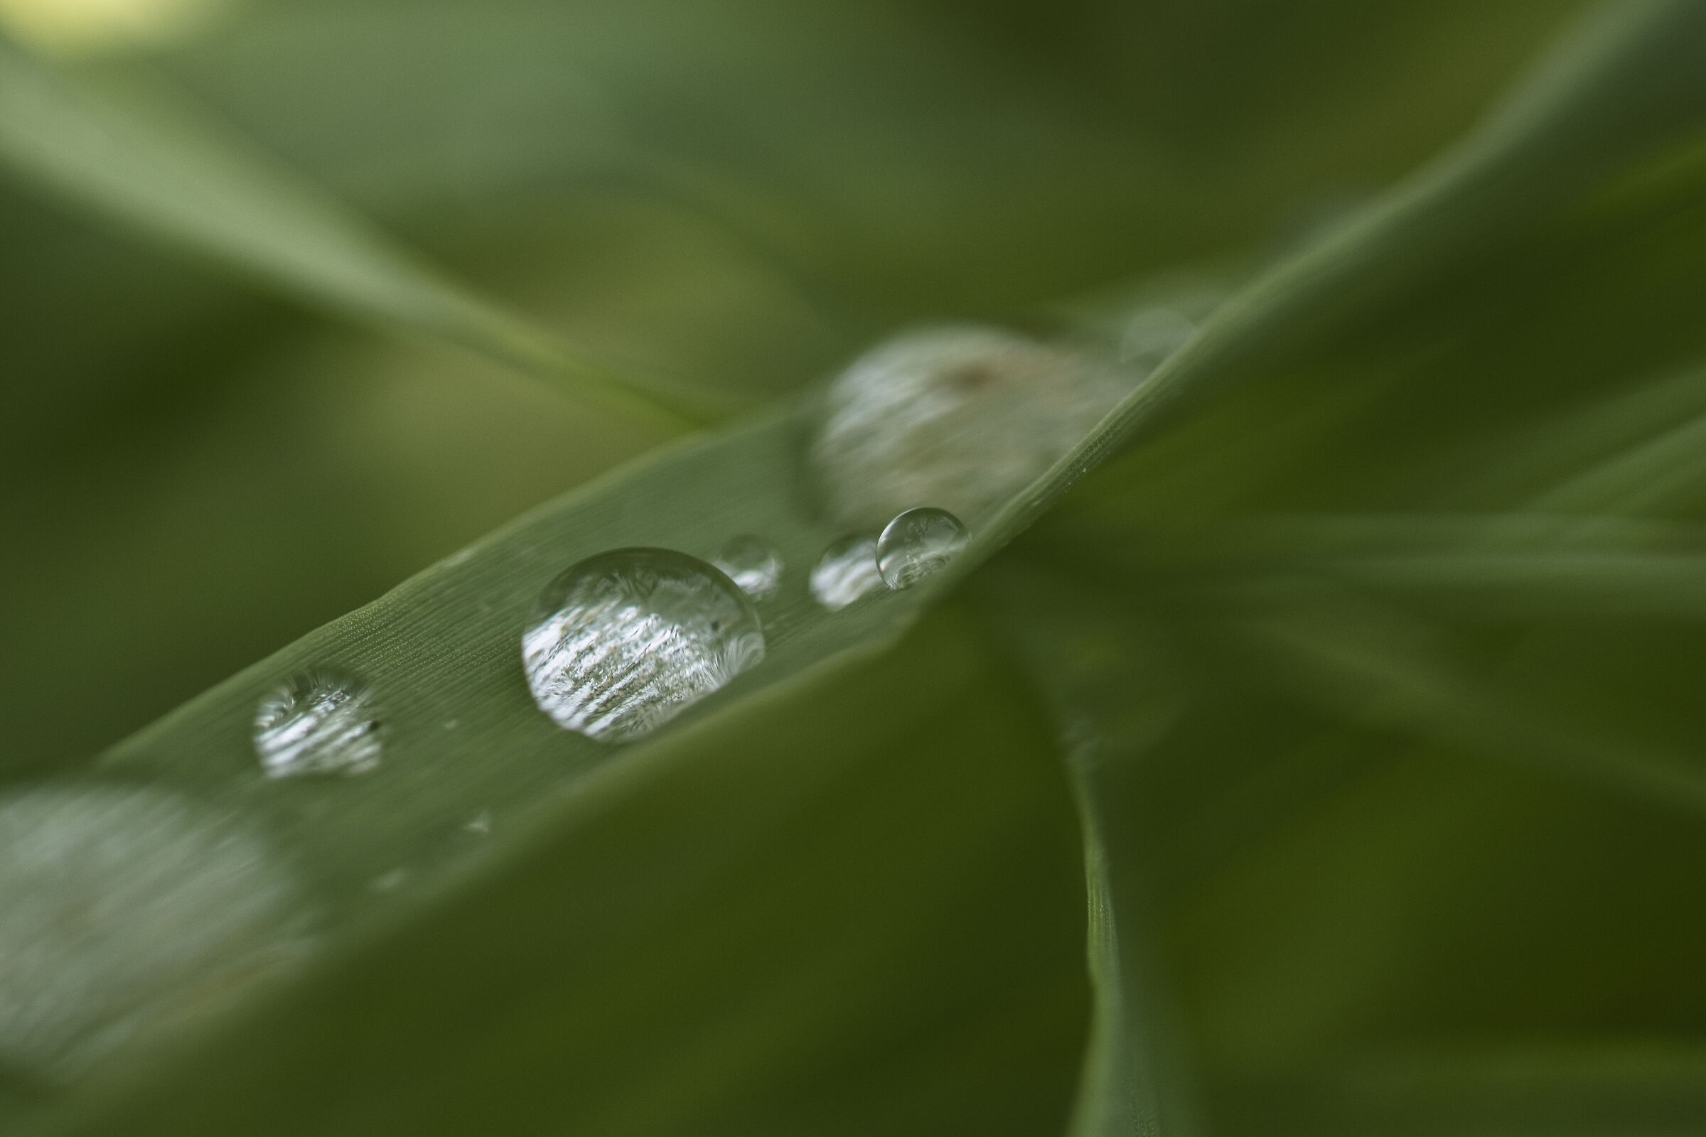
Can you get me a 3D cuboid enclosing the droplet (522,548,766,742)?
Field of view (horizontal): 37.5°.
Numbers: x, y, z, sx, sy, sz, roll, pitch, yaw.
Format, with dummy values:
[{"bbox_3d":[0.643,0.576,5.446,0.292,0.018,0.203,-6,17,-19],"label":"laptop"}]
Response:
[{"bbox_3d":[-0.004,0.002,0.052,0.005,0.004,0.005,-10,28,0],"label":"droplet"}]

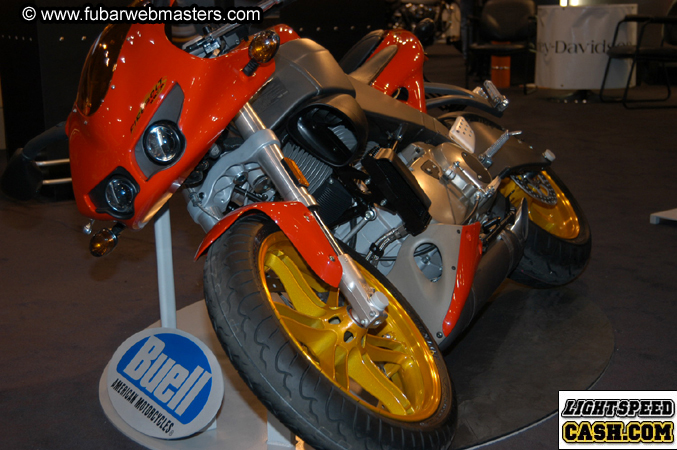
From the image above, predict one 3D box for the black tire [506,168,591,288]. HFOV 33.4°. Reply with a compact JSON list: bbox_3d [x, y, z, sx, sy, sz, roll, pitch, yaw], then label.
[{"bbox_3d":[0.497,-0.080,3.386,0.630,0.180,0.630,46,26,7],"label":"black tire"}]

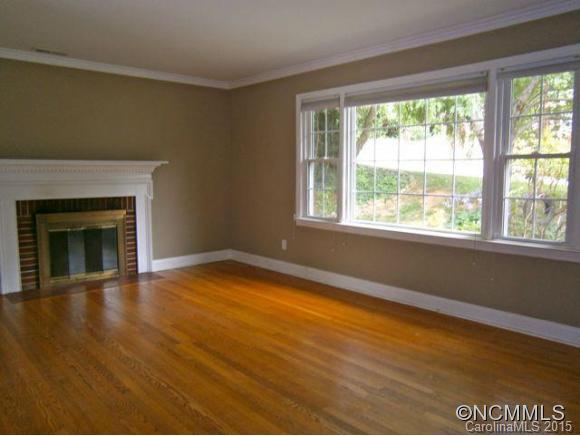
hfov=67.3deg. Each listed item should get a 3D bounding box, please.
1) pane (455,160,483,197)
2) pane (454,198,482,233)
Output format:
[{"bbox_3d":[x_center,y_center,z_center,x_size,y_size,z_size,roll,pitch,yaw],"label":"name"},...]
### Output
[{"bbox_3d":[1.546,-0.341,3.772,0.030,0.318,0.259,-6,8,-43],"label":"pane"},{"bbox_3d":[1.550,-0.023,3.802,0.030,0.302,0.264,-6,8,-43],"label":"pane"}]

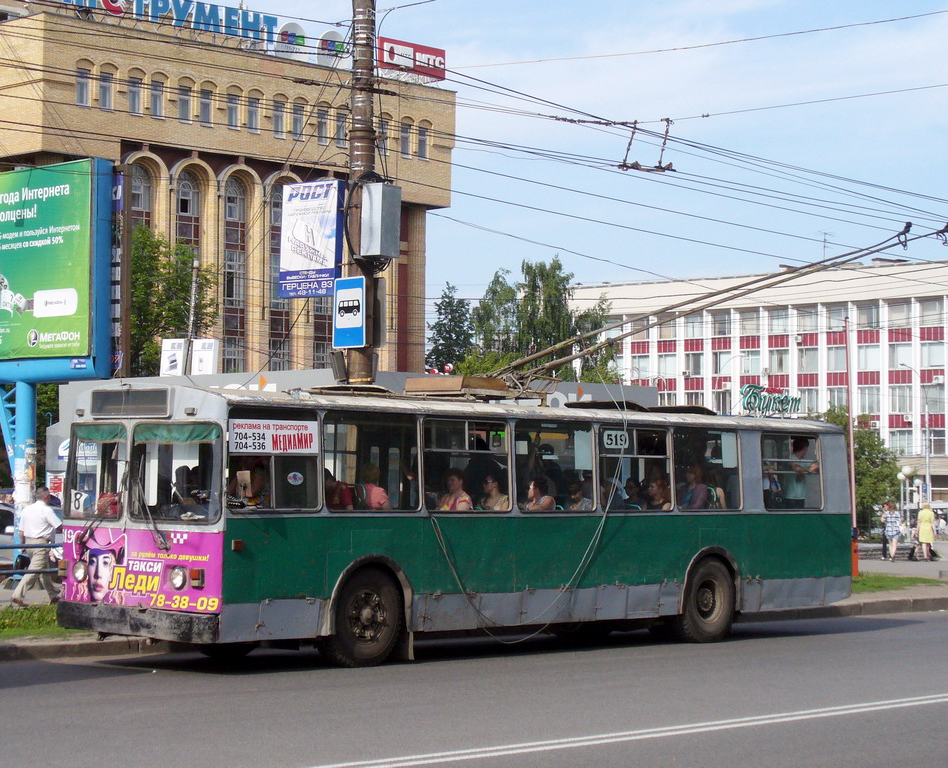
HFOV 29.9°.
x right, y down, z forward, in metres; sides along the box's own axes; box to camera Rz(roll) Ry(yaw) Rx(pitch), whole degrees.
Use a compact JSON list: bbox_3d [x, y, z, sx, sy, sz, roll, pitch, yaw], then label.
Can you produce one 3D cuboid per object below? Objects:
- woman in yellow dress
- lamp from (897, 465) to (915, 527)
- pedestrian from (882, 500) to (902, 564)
[{"bbox_3d":[12.314,4.041,48.300,0.520,1.620,0.400,0,-3,14],"label":"woman in yellow dress"},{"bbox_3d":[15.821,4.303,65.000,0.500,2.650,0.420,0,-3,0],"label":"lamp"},{"bbox_3d":[11.232,3.956,47.600,0.520,1.640,0.420,0,-3,12],"label":"pedestrian"}]

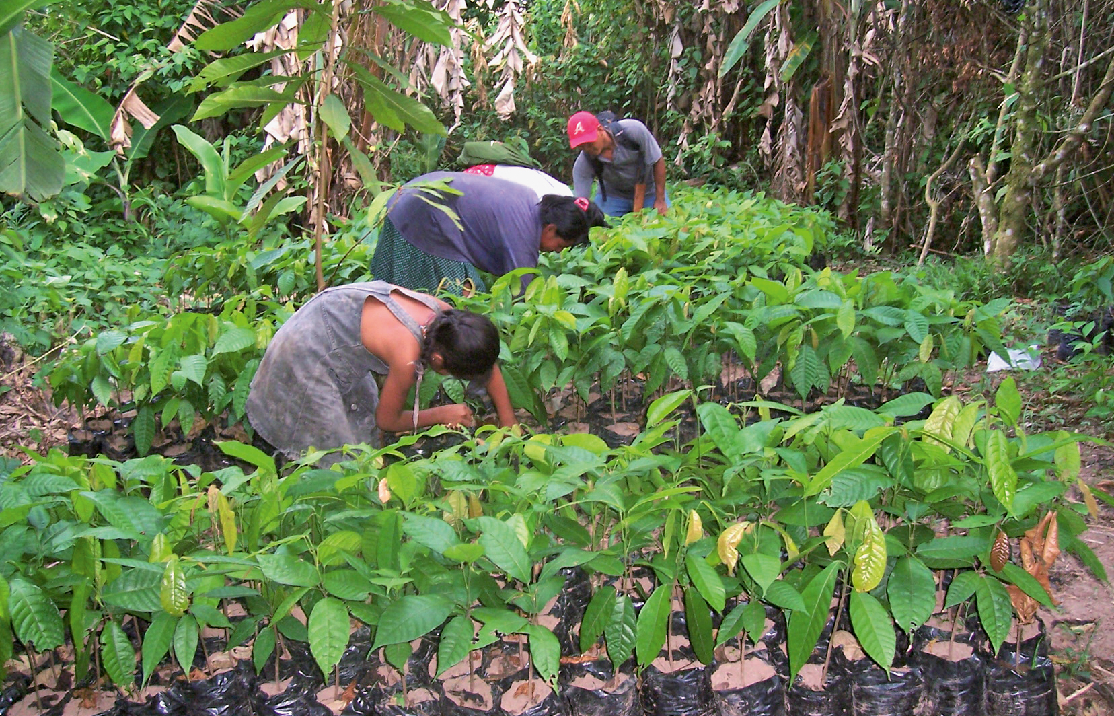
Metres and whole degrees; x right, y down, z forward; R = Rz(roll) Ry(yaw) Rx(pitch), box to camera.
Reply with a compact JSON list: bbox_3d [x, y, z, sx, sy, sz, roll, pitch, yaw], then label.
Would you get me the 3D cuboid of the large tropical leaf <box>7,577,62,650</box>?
[{"bbox_3d":[-0.866,0.425,1.820,0.090,0.125,0.060,-1,12,-6],"label":"large tropical leaf"}]

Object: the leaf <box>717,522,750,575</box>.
[{"bbox_3d":[0.280,0.302,1.740,0.042,0.084,0.025,17,11,-3],"label":"leaf"}]

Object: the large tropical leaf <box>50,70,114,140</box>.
[{"bbox_3d":[-2.710,-1.442,6.200,0.400,0.420,0.200,-1,12,-6],"label":"large tropical leaf"}]

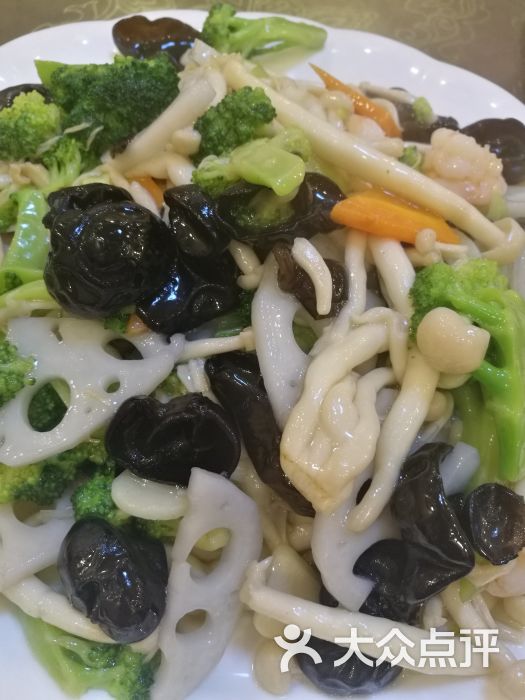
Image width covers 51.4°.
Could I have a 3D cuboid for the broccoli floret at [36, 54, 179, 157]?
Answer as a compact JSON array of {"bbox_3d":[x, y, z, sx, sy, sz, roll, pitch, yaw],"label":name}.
[{"bbox_3d":[-0.068,-0.107,0.240,0.060,0.042,0.045,2,57,0],"label":"broccoli floret"}]

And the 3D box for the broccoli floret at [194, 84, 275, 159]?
[{"bbox_3d":[-0.011,-0.093,0.226,0.034,0.034,0.033,2,57,0],"label":"broccoli floret"}]

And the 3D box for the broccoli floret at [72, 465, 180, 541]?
[{"bbox_3d":[-0.043,0.048,0.172,0.035,0.030,0.032,2,57,0],"label":"broccoli floret"}]

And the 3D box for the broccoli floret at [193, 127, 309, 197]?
[{"bbox_3d":[-0.005,-0.074,0.214,0.046,0.027,0.030,-3,57,6],"label":"broccoli floret"}]

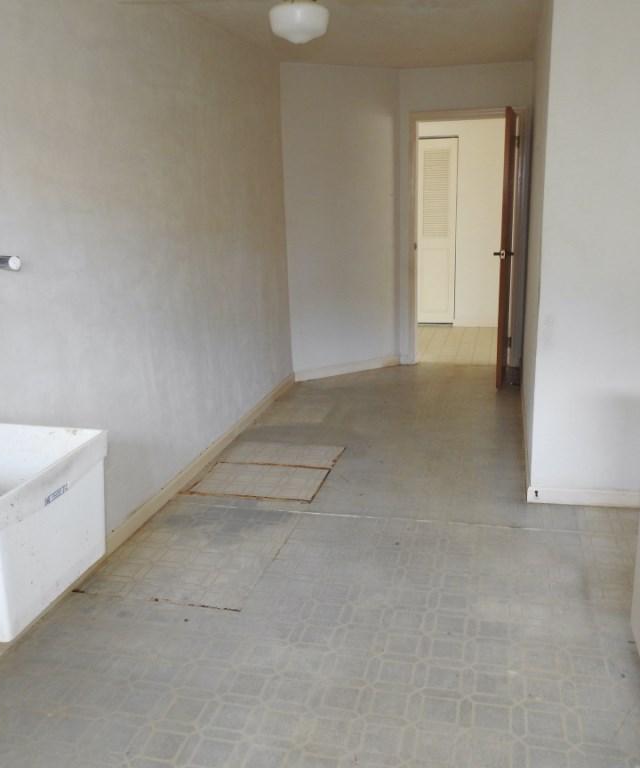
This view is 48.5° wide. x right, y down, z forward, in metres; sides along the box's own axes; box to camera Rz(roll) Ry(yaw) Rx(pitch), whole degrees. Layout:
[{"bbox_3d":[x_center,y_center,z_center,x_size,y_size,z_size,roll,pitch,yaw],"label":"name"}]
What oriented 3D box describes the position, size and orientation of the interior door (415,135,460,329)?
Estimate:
[{"bbox_3d":[1.261,-1.644,7.754,0.455,1.980,0.035,2,16,14],"label":"interior door"}]

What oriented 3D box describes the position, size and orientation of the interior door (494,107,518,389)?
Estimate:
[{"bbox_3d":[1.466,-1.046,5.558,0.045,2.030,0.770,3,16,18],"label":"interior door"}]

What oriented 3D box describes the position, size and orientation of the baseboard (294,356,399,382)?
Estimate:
[{"bbox_3d":[0.255,-0.133,6.100,1.035,0.085,0.015,-10,17,-26],"label":"baseboard"}]

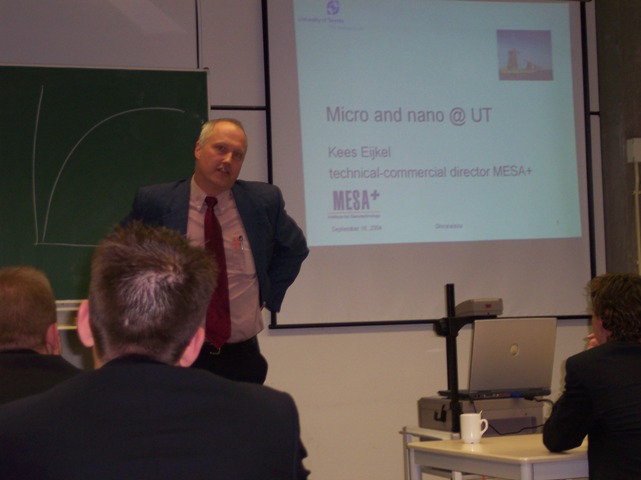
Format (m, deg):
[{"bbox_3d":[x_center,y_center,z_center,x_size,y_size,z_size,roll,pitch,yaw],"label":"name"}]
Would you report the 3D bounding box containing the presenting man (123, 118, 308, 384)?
[{"bbox_3d":[-0.325,0.511,5.223,0.620,1.800,0.350,-2,-3,-8],"label":"presenting man"}]

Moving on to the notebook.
[{"bbox_3d":[0.637,0.428,5.940,0.322,0.278,0.325,-1,-3,-21],"label":"notebook"}]

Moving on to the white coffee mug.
[{"bbox_3d":[0.505,0.620,5.400,0.091,0.095,0.069,-2,-3,5],"label":"white coffee mug"}]

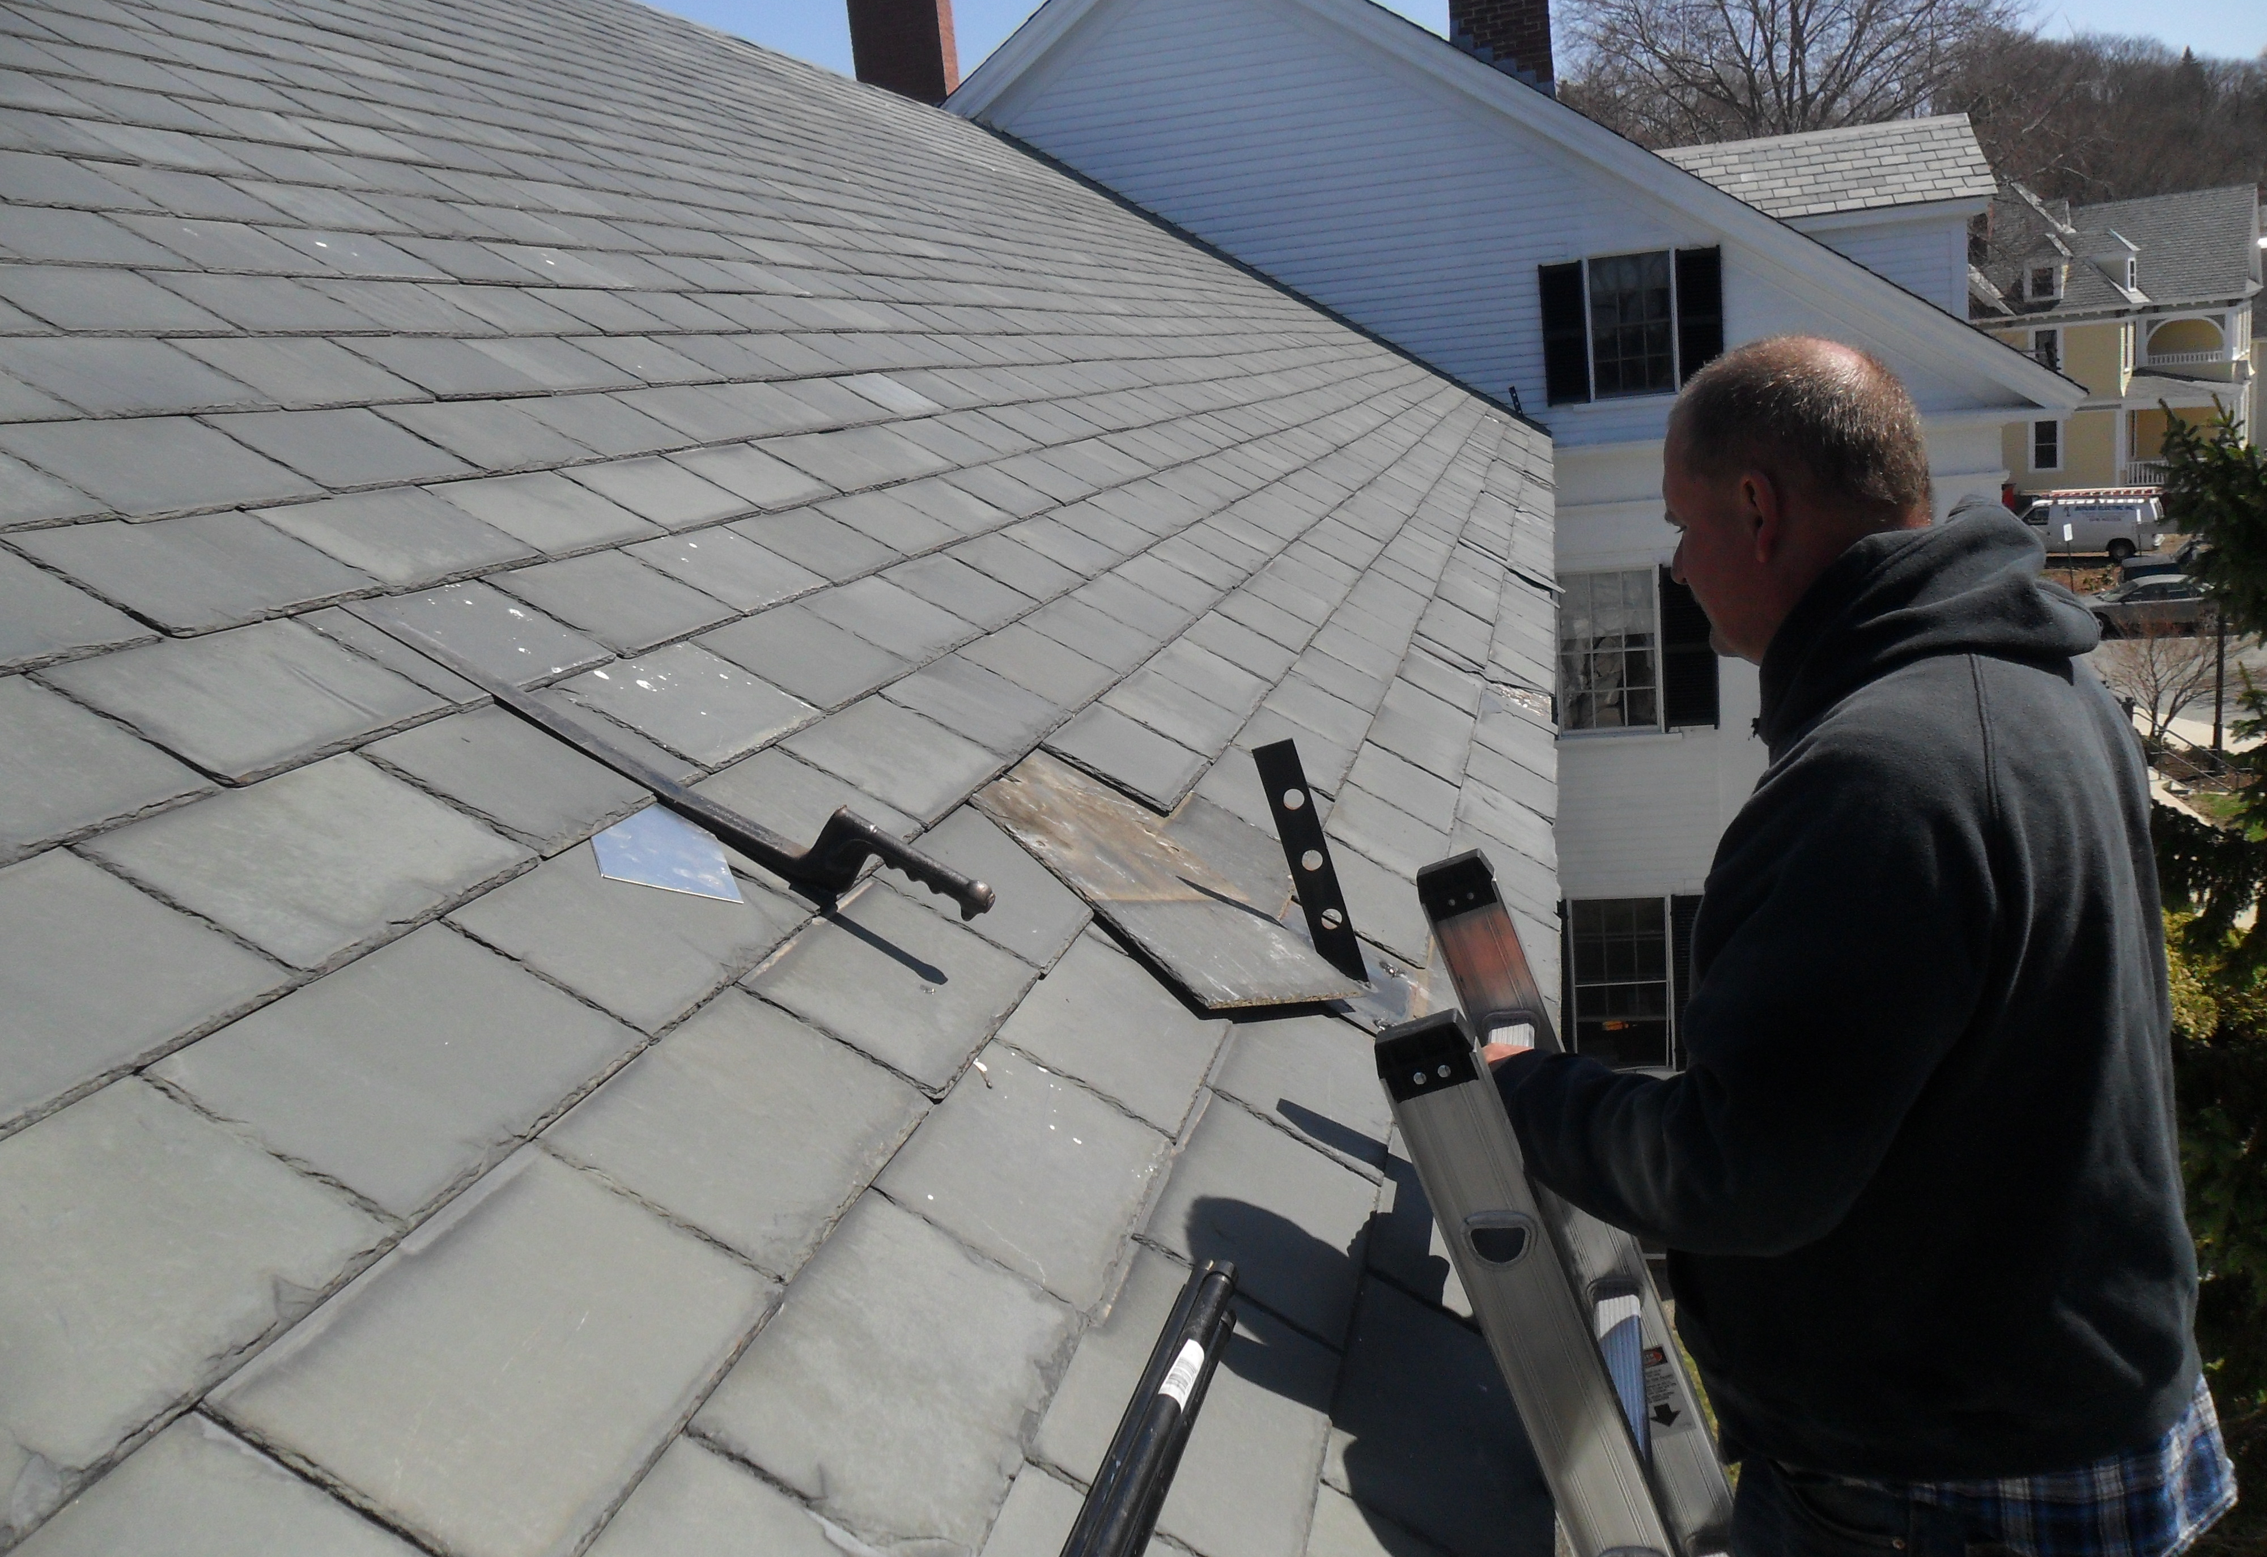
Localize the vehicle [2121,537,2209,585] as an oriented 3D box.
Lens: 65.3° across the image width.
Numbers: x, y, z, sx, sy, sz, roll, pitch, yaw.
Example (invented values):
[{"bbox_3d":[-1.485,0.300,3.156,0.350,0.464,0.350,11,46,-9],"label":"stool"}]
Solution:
[{"bbox_3d":[32.090,-6.291,52.562,4.750,1.650,1.850,0,13,25],"label":"vehicle"}]

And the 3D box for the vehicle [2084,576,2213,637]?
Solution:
[{"bbox_3d":[27.267,-4.590,47.037,4.750,1.450,1.800,0,13,25],"label":"vehicle"}]

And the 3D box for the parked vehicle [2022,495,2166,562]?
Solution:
[{"bbox_3d":[34.093,-8.950,63.535,5.500,2.100,2.000,6,17,43],"label":"parked vehicle"}]

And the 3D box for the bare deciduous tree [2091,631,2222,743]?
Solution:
[{"bbox_3d":[20.994,-1.928,36.252,2.500,2.350,2.600,0,13,25],"label":"bare deciduous tree"}]

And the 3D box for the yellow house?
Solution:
[{"bbox_3d":[39.061,-17.671,71.426,13.000,12.700,10.500,5,17,42],"label":"yellow house"}]

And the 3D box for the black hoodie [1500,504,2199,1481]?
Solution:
[{"bbox_3d":[0.566,0.142,1.410,0.500,0.680,0.530,-2,13,19],"label":"black hoodie"}]

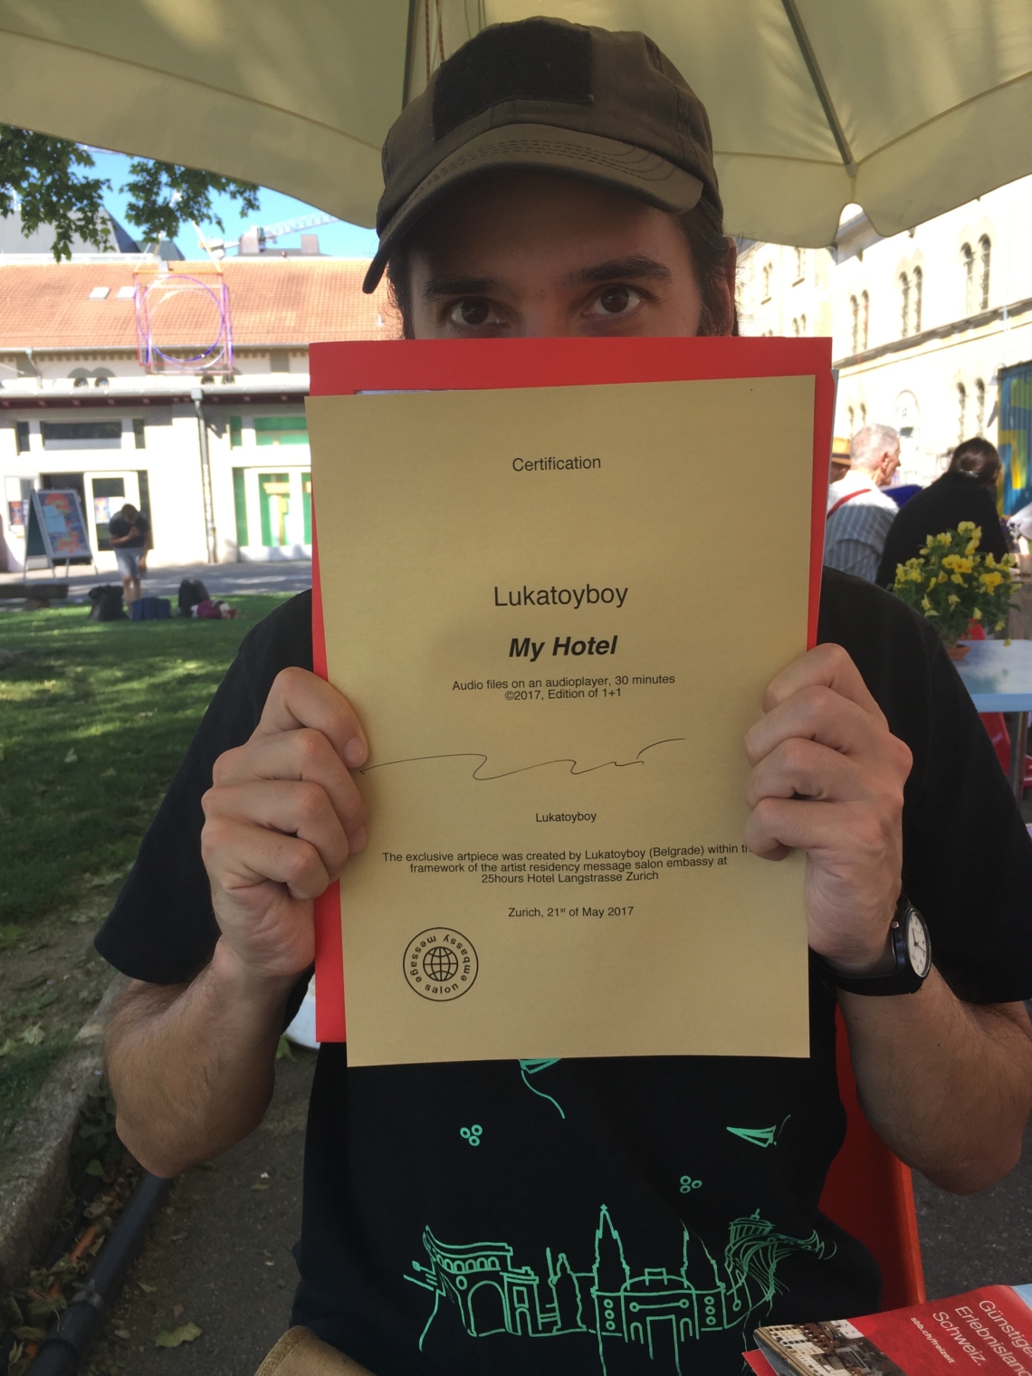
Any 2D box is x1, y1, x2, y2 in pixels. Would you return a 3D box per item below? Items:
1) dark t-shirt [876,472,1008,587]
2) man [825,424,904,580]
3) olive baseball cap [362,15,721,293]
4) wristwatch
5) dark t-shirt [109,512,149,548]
[{"bbox_3d":[1.493,-0.486,4.050,0.480,0.570,0.380,2,12,24],"label":"dark t-shirt"},{"bbox_3d":[1.382,-0.432,4.668,0.500,1.240,0.750,3,12,27],"label":"man"},{"bbox_3d":[0.009,-0.266,0.580,0.180,0.130,0.265,-6,11,12],"label":"olive baseball cap"},{"bbox_3d":[0.162,0.122,0.536,0.053,0.057,0.036,-16,-36,32],"label":"wristwatch"},{"bbox_3d":[-4.694,-1.913,14.000,0.500,0.450,0.360,-4,11,-9],"label":"dark t-shirt"}]

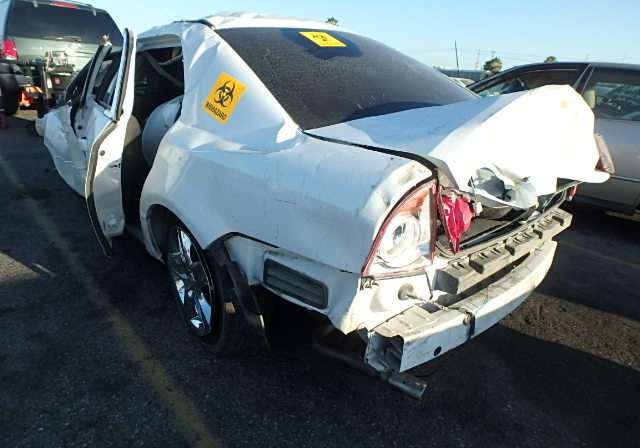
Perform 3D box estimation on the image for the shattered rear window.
[{"bbox_3d":[0.191,-0.724,1.786,1.270,0.140,0.850,-16,52,-38],"label":"shattered rear window"}]

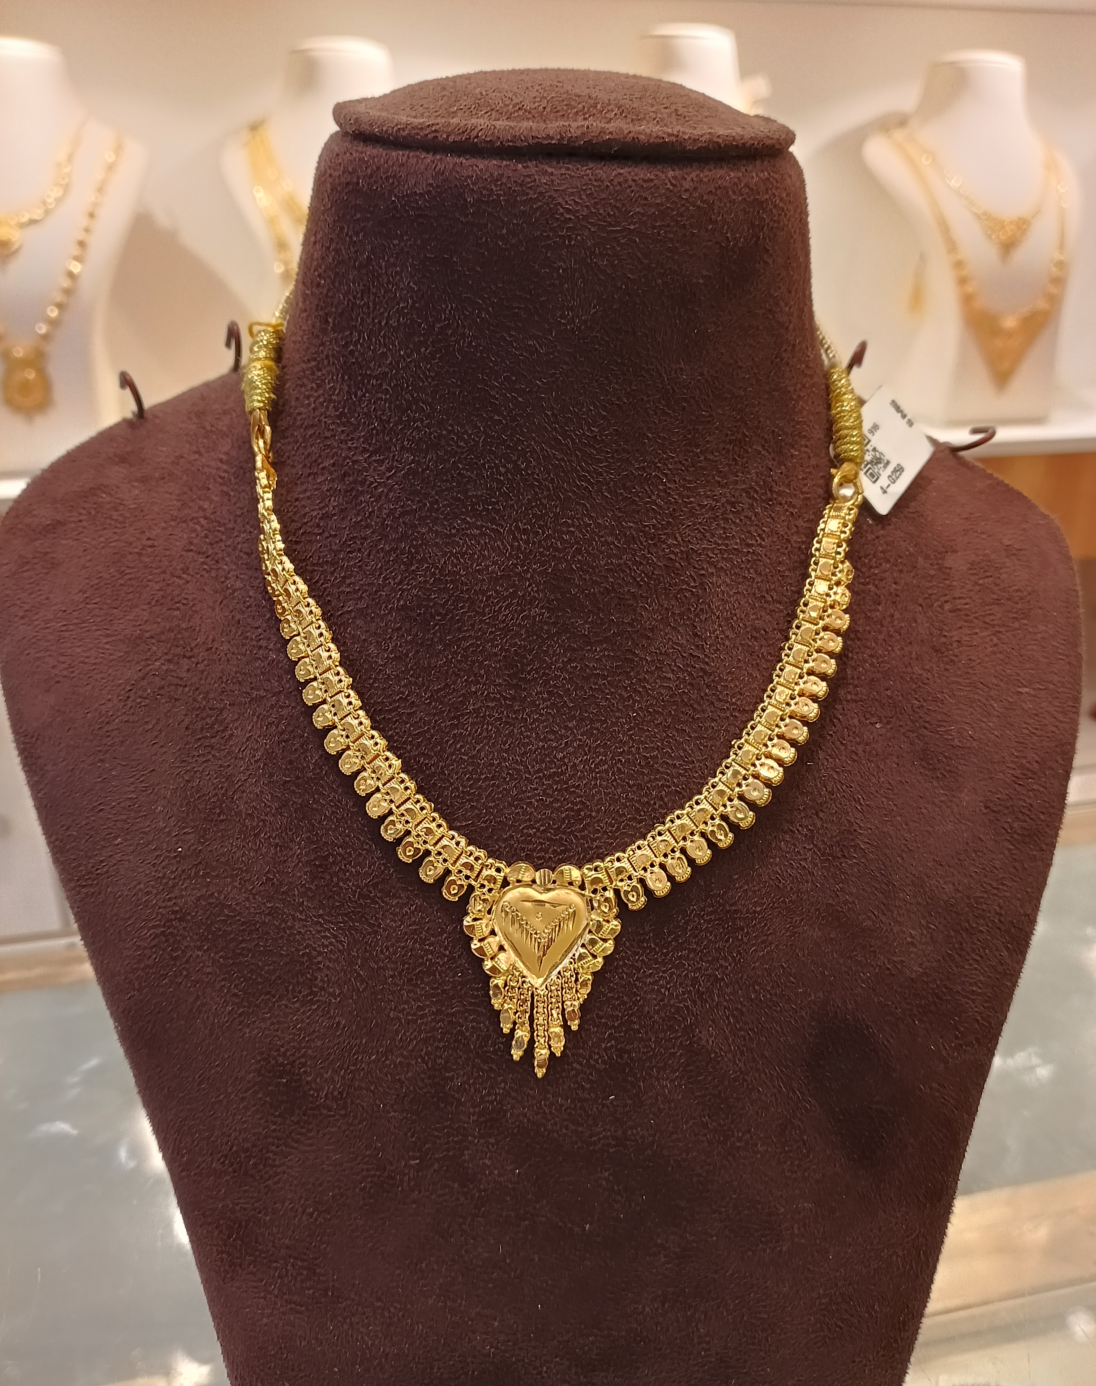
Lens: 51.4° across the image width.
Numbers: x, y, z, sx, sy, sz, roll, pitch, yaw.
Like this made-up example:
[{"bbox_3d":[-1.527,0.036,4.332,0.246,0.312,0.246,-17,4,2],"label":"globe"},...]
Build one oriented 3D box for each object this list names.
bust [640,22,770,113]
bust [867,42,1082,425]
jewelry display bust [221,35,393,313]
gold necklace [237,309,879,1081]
[{"bbox_3d":[0.134,-0.433,1.096,0.226,0.357,0.135,-6,24,-12],"label":"bust"},{"bbox_3d":[0.430,-0.457,1.162,0.226,0.350,0.135,-6,24,-12],"label":"bust"},{"bbox_3d":[-0.176,-0.405,1.054,0.226,0.348,0.135,-6,24,-12],"label":"jewelry display bust"},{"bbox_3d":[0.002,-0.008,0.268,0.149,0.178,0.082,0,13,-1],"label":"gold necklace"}]

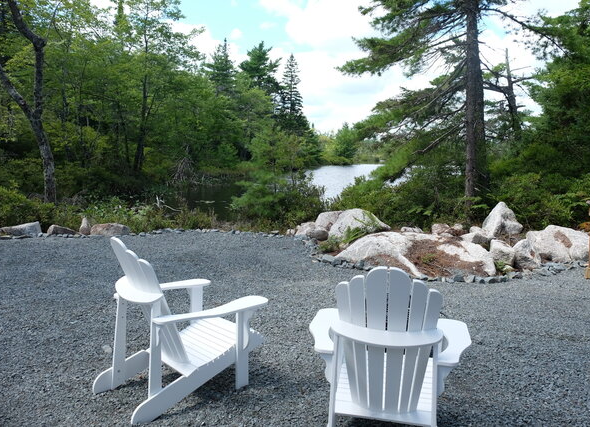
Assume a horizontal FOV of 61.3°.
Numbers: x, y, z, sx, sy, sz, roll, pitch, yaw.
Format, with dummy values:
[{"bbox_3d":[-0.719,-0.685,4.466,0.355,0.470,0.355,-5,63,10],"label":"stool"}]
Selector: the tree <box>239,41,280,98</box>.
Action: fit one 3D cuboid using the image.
[{"bbox_3d":[-3.499,-10.547,49.080,4.600,12.574,4.600,0,7,0],"label":"tree"}]

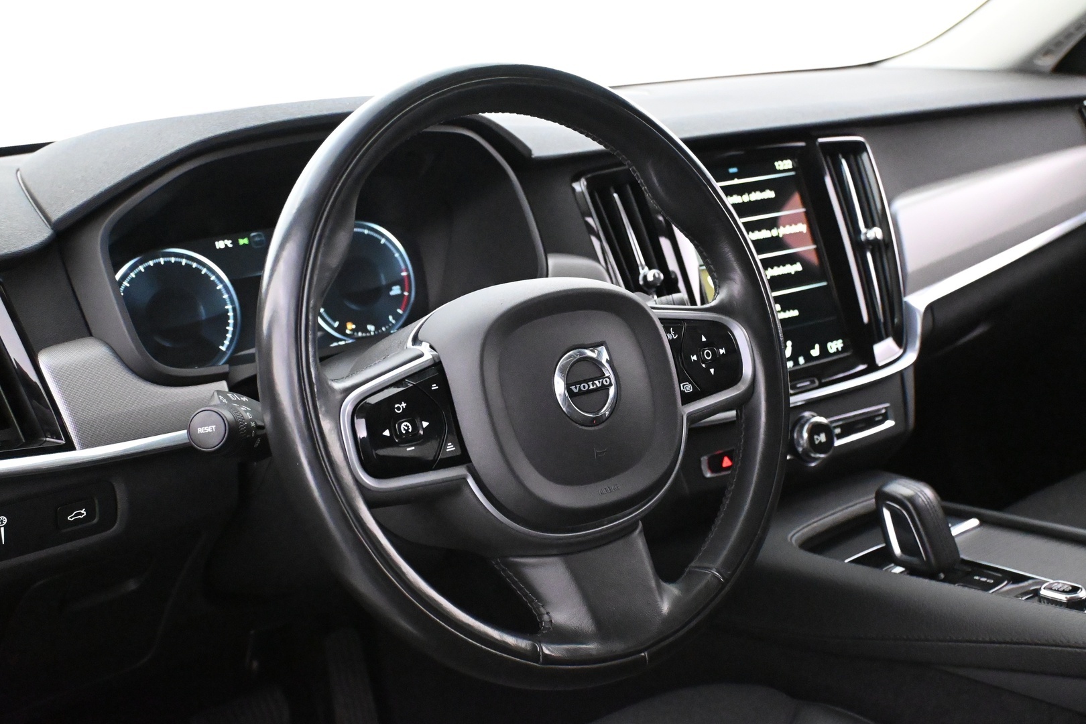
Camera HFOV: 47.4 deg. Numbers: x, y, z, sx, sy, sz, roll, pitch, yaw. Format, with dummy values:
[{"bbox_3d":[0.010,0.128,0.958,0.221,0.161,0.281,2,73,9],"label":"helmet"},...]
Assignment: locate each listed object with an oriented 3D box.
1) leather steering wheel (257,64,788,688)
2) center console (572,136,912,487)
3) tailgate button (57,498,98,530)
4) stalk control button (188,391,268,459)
[{"bbox_3d":[0.001,0.005,0.749,0.376,0.376,0.085,-13,-2,-36],"label":"leather steering wheel"},{"bbox_3d":[0.182,-0.042,1.106,0.360,0.275,0.110,-13,-1,-36],"label":"center console"},{"bbox_3d":[-0.269,0.086,0.711,0.022,0.018,0.010,-13,21,-36],"label":"tailgate button"},{"bbox_3d":[-0.179,0.037,0.708,0.040,0.040,0.055,4,8,14],"label":"stalk control button"}]

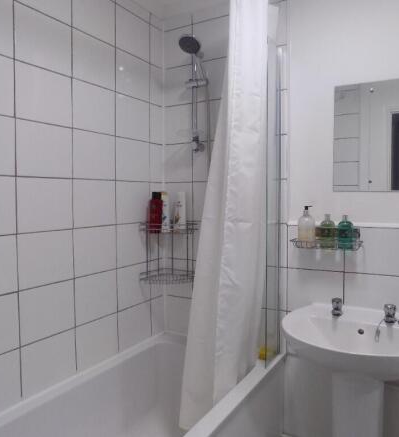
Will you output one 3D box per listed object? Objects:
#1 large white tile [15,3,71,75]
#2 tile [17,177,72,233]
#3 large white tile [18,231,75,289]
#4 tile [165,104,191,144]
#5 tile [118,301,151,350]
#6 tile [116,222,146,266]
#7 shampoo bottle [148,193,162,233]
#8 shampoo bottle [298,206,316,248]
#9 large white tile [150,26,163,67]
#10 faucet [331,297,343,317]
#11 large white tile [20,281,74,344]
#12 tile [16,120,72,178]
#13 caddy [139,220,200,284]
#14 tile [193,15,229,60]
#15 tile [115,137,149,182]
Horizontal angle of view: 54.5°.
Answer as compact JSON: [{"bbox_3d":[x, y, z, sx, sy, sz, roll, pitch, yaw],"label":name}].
[{"bbox_3d":[-0.581,-0.658,1.417,0.010,0.200,0.250,1,3,30],"label":"large white tile"},{"bbox_3d":[-0.578,-0.052,1.449,0.010,0.200,0.250,1,3,30],"label":"tile"},{"bbox_3d":[-0.578,0.151,1.470,0.010,0.200,0.250,1,3,30],"label":"large white tile"},{"bbox_3d":[-0.108,-0.493,2.031,0.172,0.198,0.010,2,3,30],"label":"tile"},{"bbox_3d":[-0.319,0.527,1.921,0.010,0.195,0.250,1,3,30],"label":"tile"},{"bbox_3d":[-0.320,0.126,1.893,0.010,0.198,0.248,2,3,30],"label":"tile"},{"bbox_3d":[-0.223,-0.029,1.975,0.067,0.206,0.047,-1,3,-6],"label":"shampoo bottle"},{"bbox_3d":[0.461,0.036,1.663,0.072,0.180,0.070,2,4,38],"label":"shampoo bottle"},{"bbox_3d":[-0.229,-0.882,2.002,0.010,0.198,0.123,2,3,30],"label":"large white tile"},{"bbox_3d":[0.558,0.359,1.578,0.045,0.073,0.085,2,3,30],"label":"faucet"},{"bbox_3d":[-0.573,0.348,1.471,0.010,0.198,0.248,2,3,30],"label":"large white tile"},{"bbox_3d":[-0.574,-0.252,1.442,0.010,0.198,0.248,2,3,30],"label":"tile"},{"bbox_3d":[-0.162,0.166,2.022,0.310,0.300,0.190,-1,3,-15],"label":"caddy"},{"bbox_3d":[0.071,-0.878,1.903,0.244,0.197,0.010,1,3,30],"label":"tile"},{"bbox_3d":[-0.323,-0.278,1.871,0.010,0.198,0.248,2,3,30],"label":"tile"}]

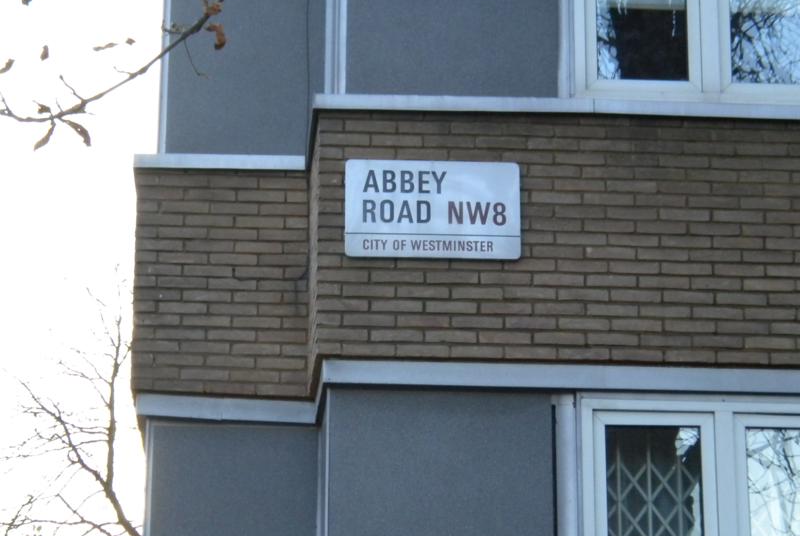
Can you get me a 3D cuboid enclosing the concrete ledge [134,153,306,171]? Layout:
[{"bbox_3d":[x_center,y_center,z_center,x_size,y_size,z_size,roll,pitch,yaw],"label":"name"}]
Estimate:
[{"bbox_3d":[-0.841,-0.475,10.406,0.805,0.069,0.130,1,-18,-3],"label":"concrete ledge"}]

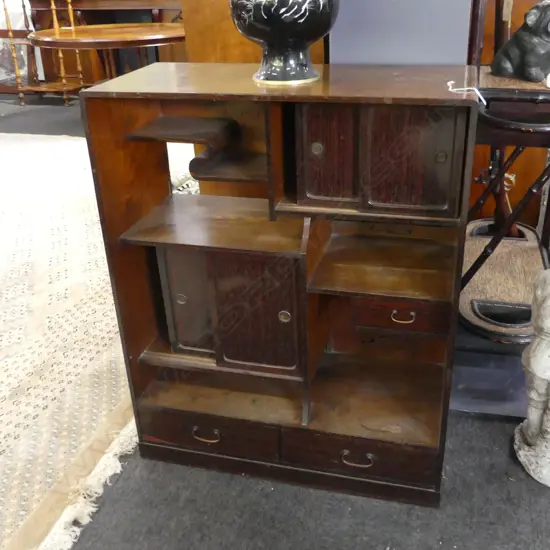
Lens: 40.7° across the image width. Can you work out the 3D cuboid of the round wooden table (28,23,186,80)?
[{"bbox_3d":[-1.126,-1.354,5.331,1.120,0.740,1.050,-2,26,0],"label":"round wooden table"}]

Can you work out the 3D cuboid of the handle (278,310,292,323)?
[{"bbox_3d":[0.025,0.105,1.905,0.029,0.028,0.007,5,27,15],"label":"handle"}]

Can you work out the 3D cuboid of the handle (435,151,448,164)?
[{"bbox_3d":[0.364,-0.256,1.615,0.029,0.028,0.007,5,27,15],"label":"handle"}]

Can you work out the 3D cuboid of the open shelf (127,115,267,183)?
[{"bbox_3d":[-0.152,-0.344,2.026,0.425,0.117,0.221,5,27,15],"label":"open shelf"}]

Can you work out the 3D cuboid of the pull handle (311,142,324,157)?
[{"bbox_3d":[0.097,-0.289,1.704,0.029,0.028,0.007,5,27,15],"label":"pull handle"}]

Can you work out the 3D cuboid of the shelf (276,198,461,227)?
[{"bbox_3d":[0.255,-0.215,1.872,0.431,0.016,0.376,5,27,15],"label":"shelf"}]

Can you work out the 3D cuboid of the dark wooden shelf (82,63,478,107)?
[{"bbox_3d":[0.035,-0.473,1.817,0.900,0.016,0.408,5,27,15],"label":"dark wooden shelf"}]

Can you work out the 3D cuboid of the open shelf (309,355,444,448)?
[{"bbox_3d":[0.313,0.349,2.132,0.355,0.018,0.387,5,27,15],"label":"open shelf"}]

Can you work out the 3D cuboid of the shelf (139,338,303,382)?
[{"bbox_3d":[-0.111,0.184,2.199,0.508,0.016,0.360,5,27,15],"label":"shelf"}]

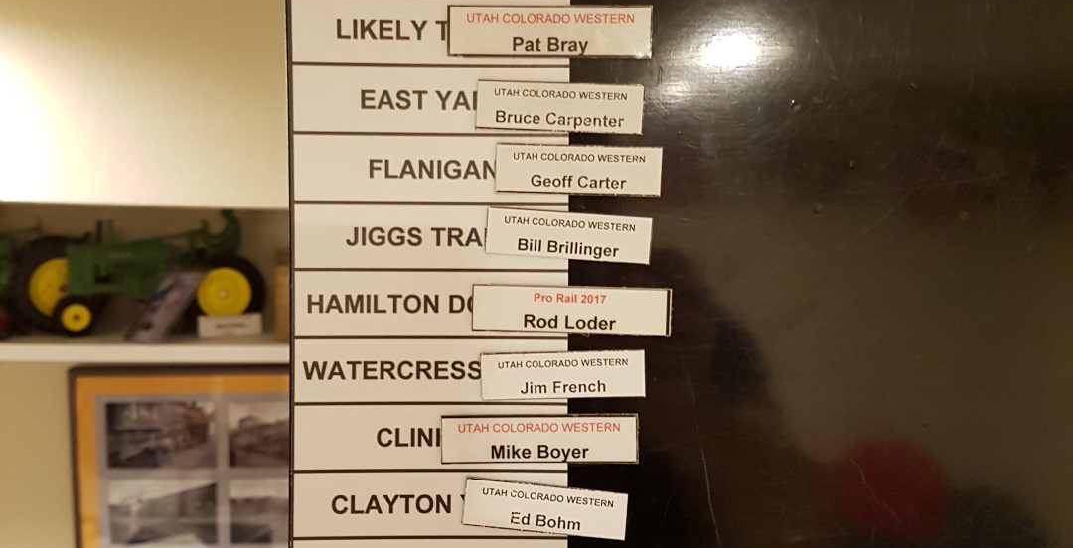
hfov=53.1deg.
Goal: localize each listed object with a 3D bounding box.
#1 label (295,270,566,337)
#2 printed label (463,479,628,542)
[{"bbox_3d":[-0.032,0.009,0.324,0.082,0.020,0.002,0,3,0],"label":"label"},{"bbox_3d":[0.003,0.072,0.327,0.049,0.014,0.003,6,3,0],"label":"printed label"}]

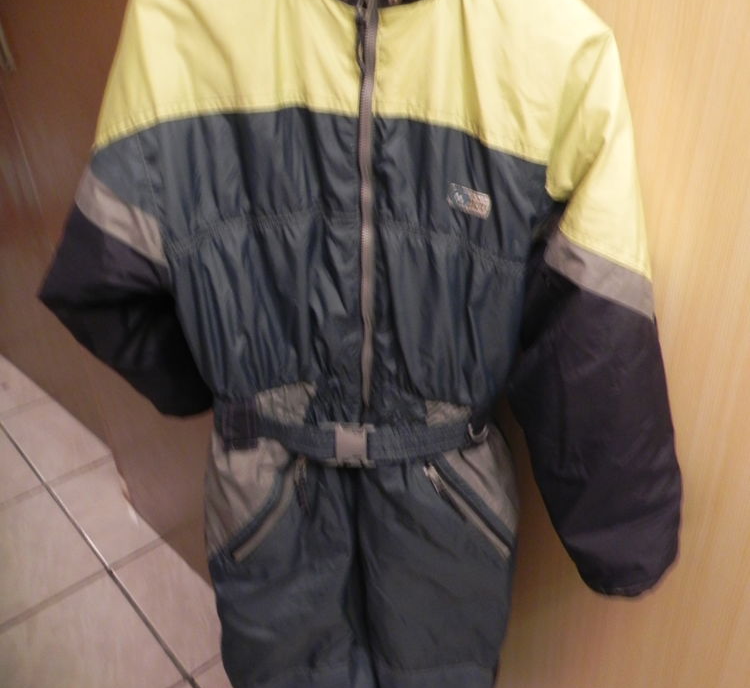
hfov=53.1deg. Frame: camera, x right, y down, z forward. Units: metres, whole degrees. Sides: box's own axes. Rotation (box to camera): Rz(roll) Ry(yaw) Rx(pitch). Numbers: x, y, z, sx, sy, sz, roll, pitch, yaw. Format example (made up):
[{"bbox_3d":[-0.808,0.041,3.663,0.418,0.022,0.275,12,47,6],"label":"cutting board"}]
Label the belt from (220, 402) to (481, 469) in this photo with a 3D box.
[{"bbox_3d":[-0.028,0.105,0.865,0.305,0.080,0.120,4,33,8],"label":"belt"}]

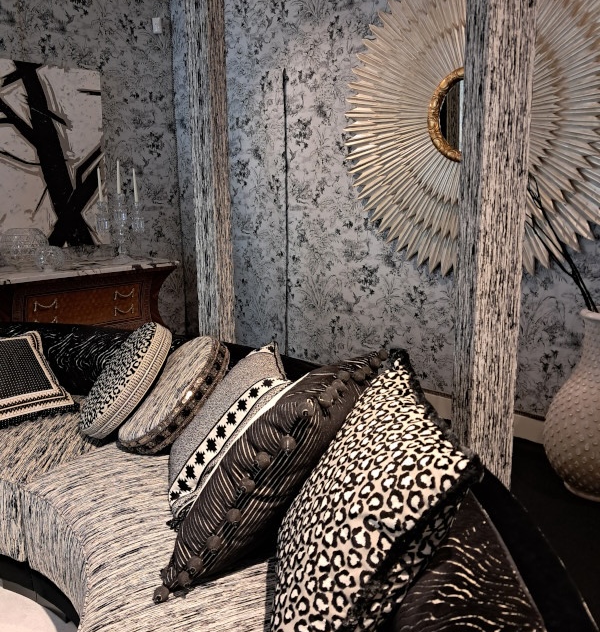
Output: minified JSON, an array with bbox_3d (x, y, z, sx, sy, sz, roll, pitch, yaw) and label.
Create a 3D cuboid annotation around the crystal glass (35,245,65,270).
[{"bbox_3d":[-1.509,-0.352,3.764,0.160,0.152,0.160,-1,11,0],"label":"crystal glass"}]

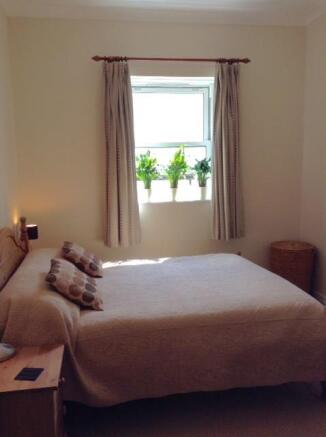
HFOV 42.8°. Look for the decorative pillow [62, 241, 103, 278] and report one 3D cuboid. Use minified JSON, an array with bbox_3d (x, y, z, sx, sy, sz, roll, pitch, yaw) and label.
[{"bbox_3d":[-0.659,0.344,3.406,0.379,0.128,0.394,33,1,-12],"label":"decorative pillow"}]

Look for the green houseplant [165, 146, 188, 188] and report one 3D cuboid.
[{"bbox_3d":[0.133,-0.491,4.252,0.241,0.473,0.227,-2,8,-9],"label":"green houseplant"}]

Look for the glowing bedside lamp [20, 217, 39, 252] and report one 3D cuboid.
[{"bbox_3d":[-1.195,0.168,3.764,0.158,0.335,0.158,-2,8,-9],"label":"glowing bedside lamp"}]

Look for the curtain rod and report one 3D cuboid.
[{"bbox_3d":[0.105,-1.505,3.956,1.531,0.064,0.079,-2,8,-9],"label":"curtain rod"}]

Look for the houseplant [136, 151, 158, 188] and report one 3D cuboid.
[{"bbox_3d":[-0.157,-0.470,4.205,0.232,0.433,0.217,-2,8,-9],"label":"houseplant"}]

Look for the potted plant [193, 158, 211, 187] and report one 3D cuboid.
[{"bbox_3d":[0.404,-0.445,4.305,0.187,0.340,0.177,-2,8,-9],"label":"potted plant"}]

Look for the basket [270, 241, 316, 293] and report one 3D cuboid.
[{"bbox_3d":[1.310,0.571,4.179,0.433,0.606,0.433,-2,8,-9],"label":"basket"}]

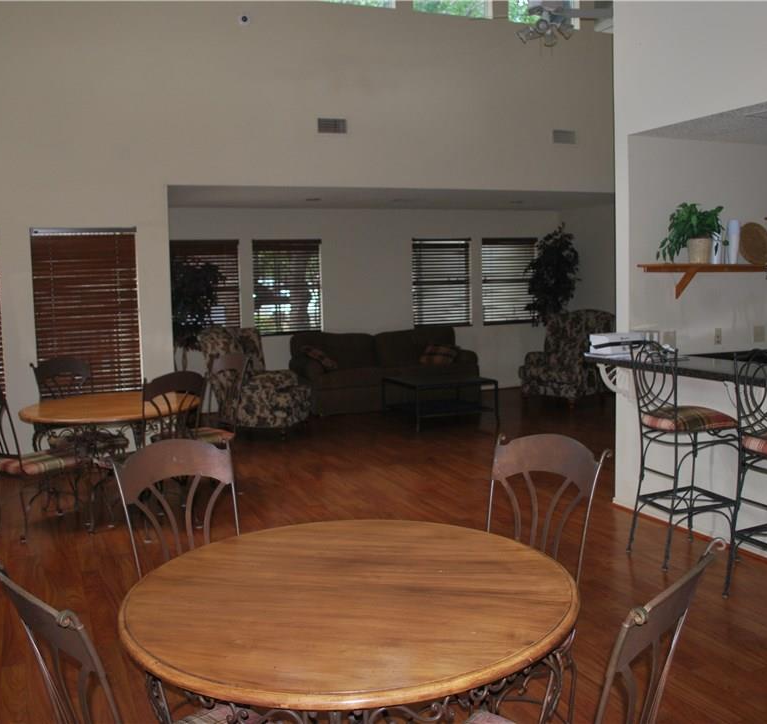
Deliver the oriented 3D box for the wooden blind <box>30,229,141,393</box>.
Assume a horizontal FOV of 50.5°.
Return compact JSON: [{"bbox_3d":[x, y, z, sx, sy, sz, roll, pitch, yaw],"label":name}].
[{"bbox_3d":[-2.595,-0.435,7.154,0.860,1.460,0.080,-4,6,-24],"label":"wooden blind"}]

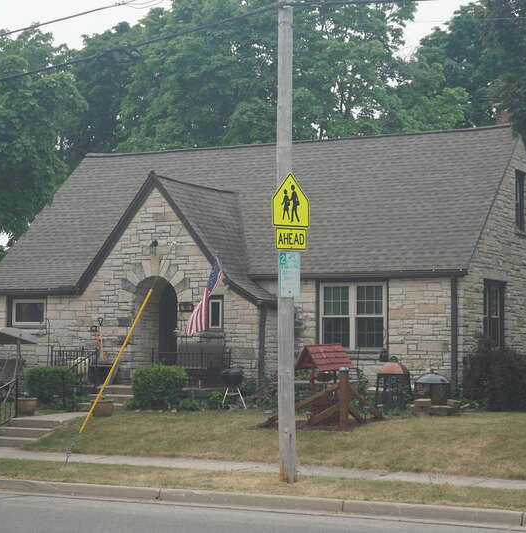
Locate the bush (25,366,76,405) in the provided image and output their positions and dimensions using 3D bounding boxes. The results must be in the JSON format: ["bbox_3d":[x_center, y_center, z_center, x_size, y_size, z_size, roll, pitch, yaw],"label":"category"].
[{"bbox_3d":[-4.452,2.525,25.600,1.080,0.860,1.050,-1,-4,27],"label":"bush"}]

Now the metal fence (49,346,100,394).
[{"bbox_3d":[-4.088,2.217,26.432,1.250,0.900,0.120,-1,-3,26],"label":"metal fence"}]

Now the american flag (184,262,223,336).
[{"bbox_3d":[-1.187,0.629,24.800,0.780,1.550,0.400,-1,-4,27],"label":"american flag"}]

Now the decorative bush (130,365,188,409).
[{"bbox_3d":[-2.085,2.426,24.500,1.150,0.900,1.100,0,-3,0],"label":"decorative bush"}]

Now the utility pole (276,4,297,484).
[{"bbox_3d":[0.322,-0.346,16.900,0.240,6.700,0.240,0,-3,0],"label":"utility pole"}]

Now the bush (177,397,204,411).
[{"bbox_3d":[-1.469,2.777,24.766,0.460,0.290,0.420,-1,-3,26],"label":"bush"}]

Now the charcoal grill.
[{"bbox_3d":[-0.584,2.455,24.589,0.470,0.810,0.470,0,-3,0],"label":"charcoal grill"}]

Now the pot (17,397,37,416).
[{"bbox_3d":[-4.685,2.795,24.308,0.380,0.370,0.380,0,-3,0],"label":"pot"}]

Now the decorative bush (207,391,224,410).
[{"bbox_3d":[-0.915,2.610,23.800,0.340,0.400,0.340,-1,-4,27],"label":"decorative bush"}]

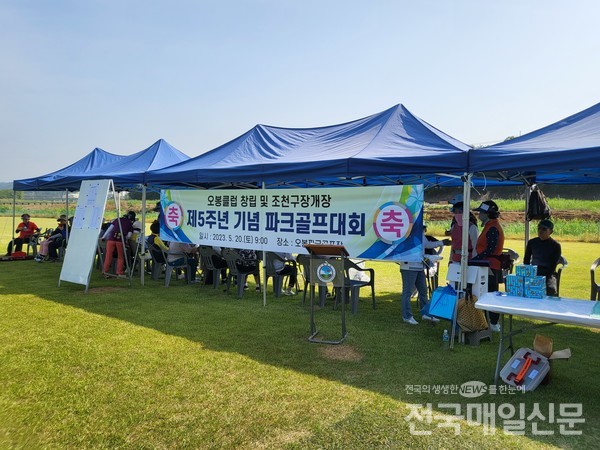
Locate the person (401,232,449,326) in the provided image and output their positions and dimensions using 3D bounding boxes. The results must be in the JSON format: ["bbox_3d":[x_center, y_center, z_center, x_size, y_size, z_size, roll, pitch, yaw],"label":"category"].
[{"bbox_3d":[1.616,0.459,5.951,0.620,1.650,0.500,2,2,28],"label":"person"}]

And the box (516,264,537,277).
[{"bbox_3d":[2.225,0.451,4.439,0.165,0.104,0.155,2,3,36],"label":"box"}]

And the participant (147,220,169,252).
[{"bbox_3d":[-3.006,0.511,9.726,0.500,1.220,0.780,2,3,35],"label":"participant"}]

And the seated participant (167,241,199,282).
[{"bbox_3d":[-2.340,0.550,8.864,0.740,1.250,0.500,0,2,-35],"label":"seated participant"}]

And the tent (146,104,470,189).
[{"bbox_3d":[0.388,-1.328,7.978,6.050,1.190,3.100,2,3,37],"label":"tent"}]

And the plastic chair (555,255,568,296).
[{"bbox_3d":[3.923,0.851,7.236,0.570,0.800,0.570,2,3,38],"label":"plastic chair"}]

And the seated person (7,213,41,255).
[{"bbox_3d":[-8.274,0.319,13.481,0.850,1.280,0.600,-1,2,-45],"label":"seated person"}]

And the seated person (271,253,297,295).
[{"bbox_3d":[-0.285,0.552,7.826,0.500,1.270,0.780,2,3,36],"label":"seated person"}]

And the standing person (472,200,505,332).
[{"bbox_3d":[2.388,0.512,5.675,0.420,1.640,0.480,1,2,0],"label":"standing person"}]

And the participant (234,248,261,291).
[{"bbox_3d":[-0.920,0.595,7.971,0.700,1.250,0.500,-1,2,-45],"label":"participant"}]

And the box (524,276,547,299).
[{"bbox_3d":[2.297,0.604,4.395,0.160,0.190,0.155,2,3,36],"label":"box"}]

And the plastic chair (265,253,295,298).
[{"bbox_3d":[-0.357,0.795,7.755,0.570,0.800,0.570,2,3,36],"label":"plastic chair"}]

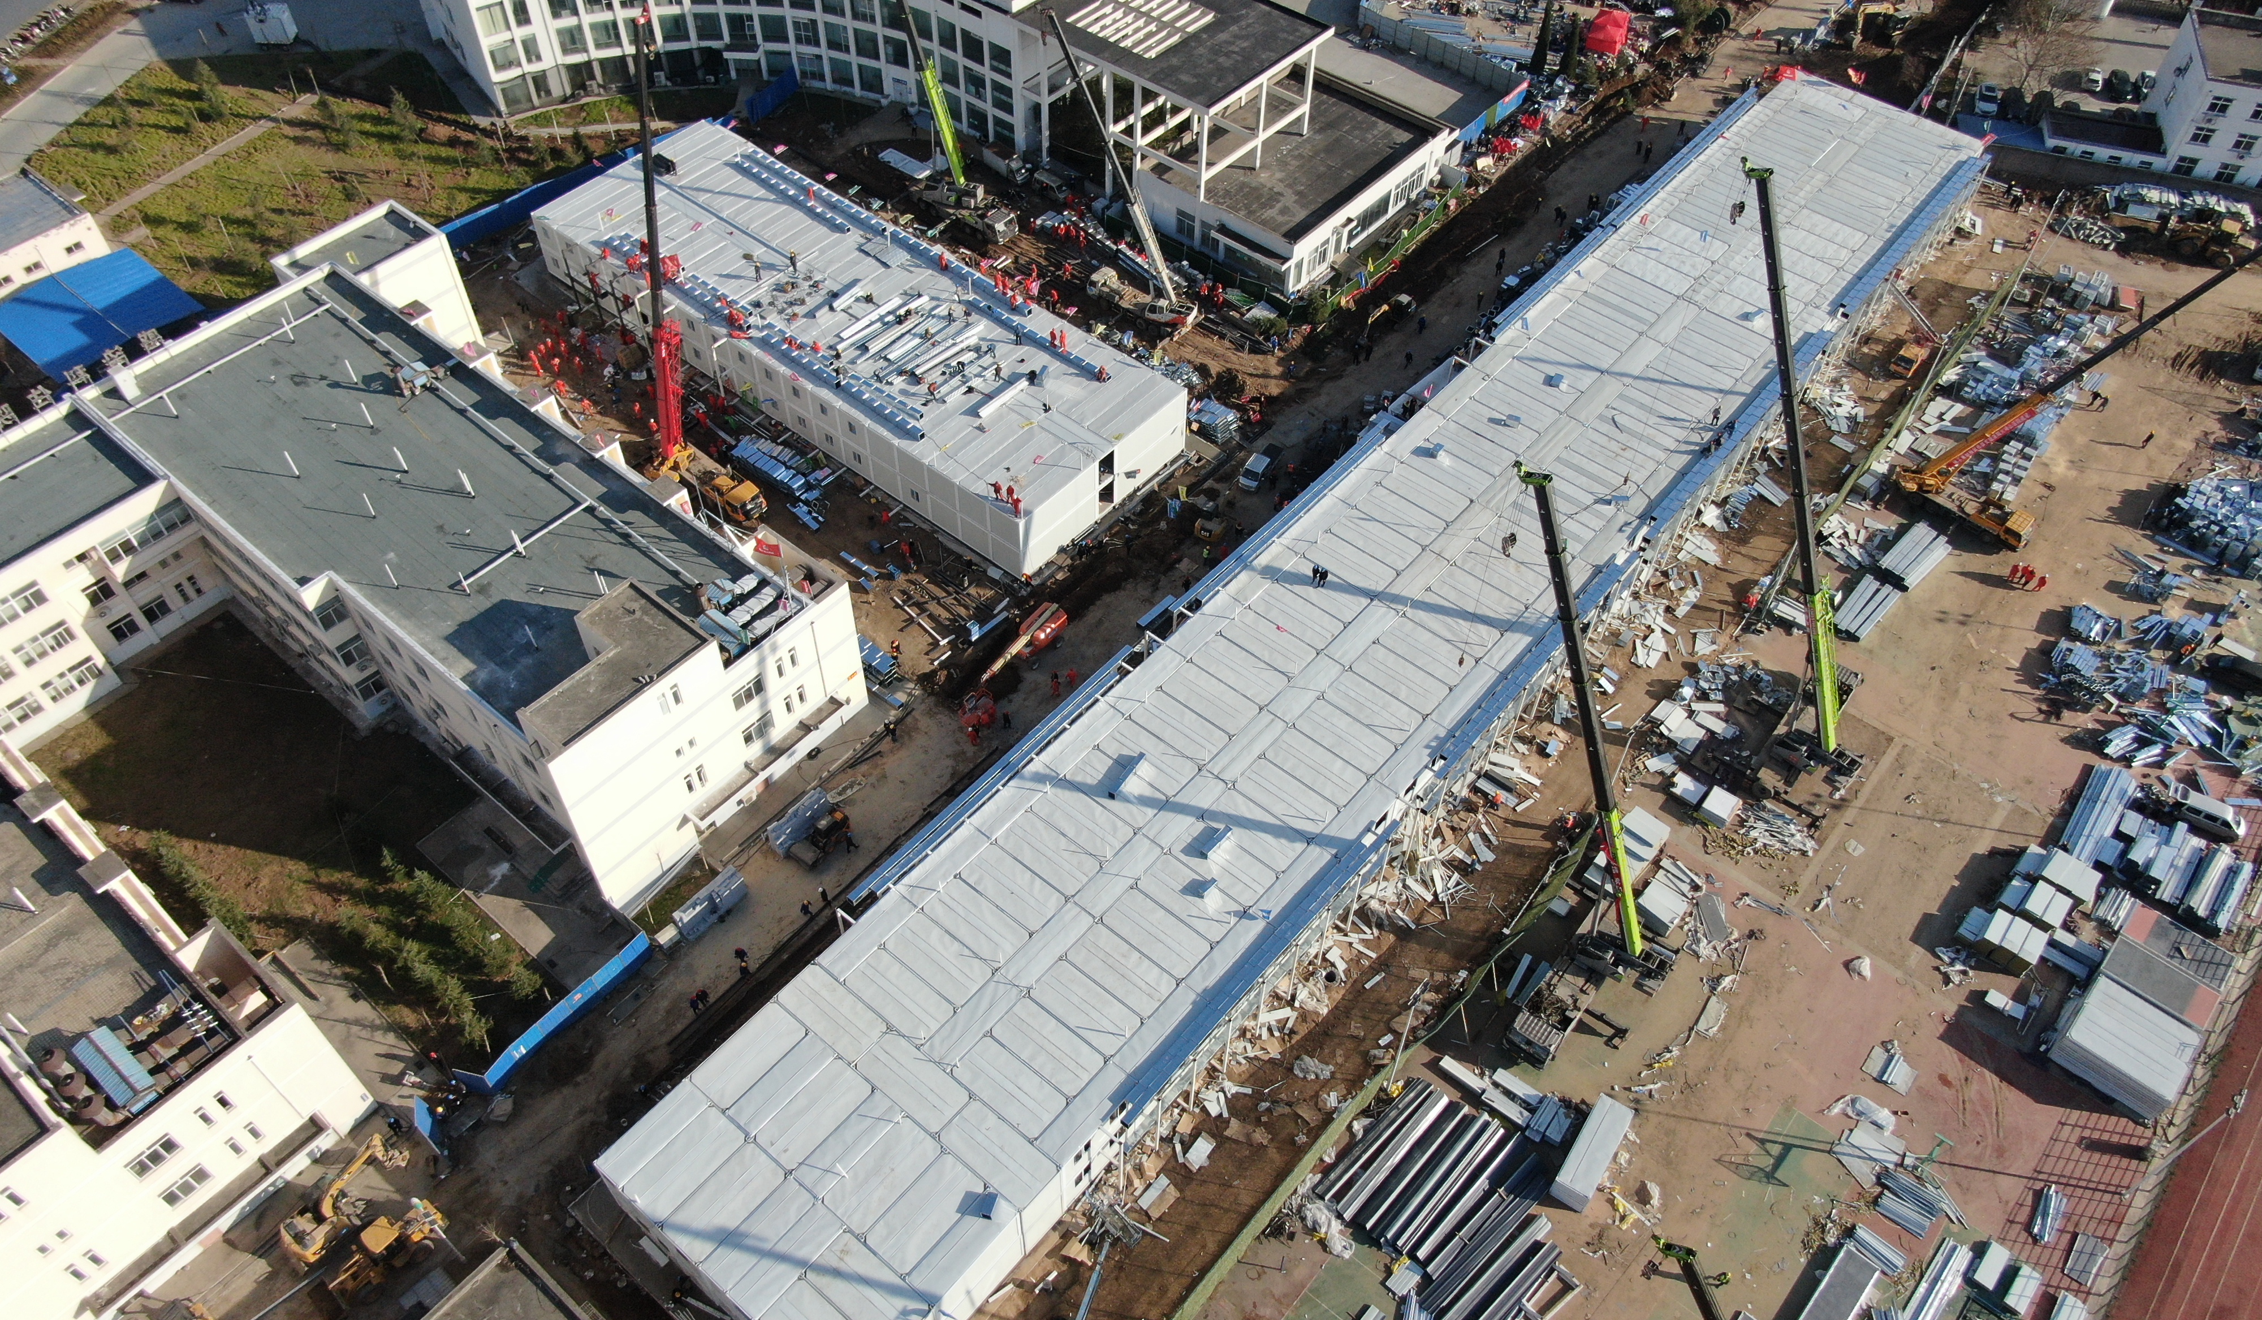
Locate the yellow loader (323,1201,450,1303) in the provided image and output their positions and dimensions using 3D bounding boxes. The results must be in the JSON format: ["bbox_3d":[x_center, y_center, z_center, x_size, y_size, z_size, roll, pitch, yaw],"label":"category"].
[{"bbox_3d":[-38.382,30.338,79.757,2.550,3.150,6.900,38,59,26],"label":"yellow loader"}]

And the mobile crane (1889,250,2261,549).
[{"bbox_3d":[72.204,-21.772,118.648,14.195,16.199,26.712,33,57,25],"label":"mobile crane"}]

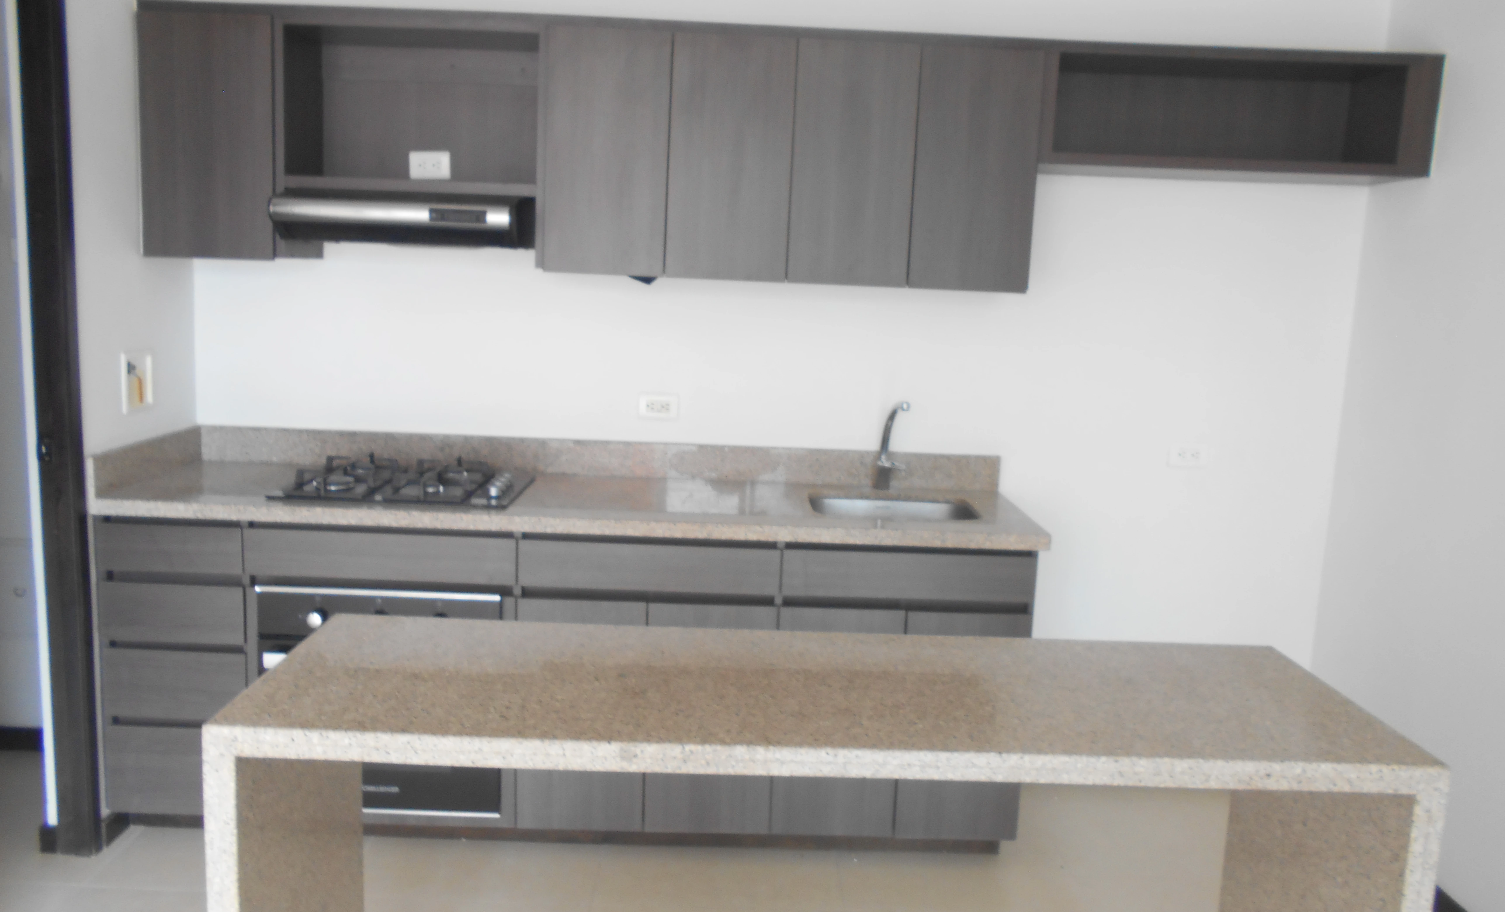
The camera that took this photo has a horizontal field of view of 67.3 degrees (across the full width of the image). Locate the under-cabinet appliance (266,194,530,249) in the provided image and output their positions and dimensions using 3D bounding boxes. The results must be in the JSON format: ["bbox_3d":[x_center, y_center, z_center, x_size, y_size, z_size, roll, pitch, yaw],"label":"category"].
[{"bbox_3d":[-0.888,-0.619,2.975,0.587,0.115,0.477,2,9,-1],"label":"under-cabinet appliance"}]

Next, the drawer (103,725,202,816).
[{"bbox_3d":[-1.452,0.757,3.102,0.361,0.235,0.508,2,9,-1],"label":"drawer"}]

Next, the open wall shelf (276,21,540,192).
[{"bbox_3d":[-0.882,-0.915,3.028,0.674,0.432,0.283,2,9,-1],"label":"open wall shelf"}]

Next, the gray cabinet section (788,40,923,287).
[{"bbox_3d":[0.262,-0.775,3.068,0.318,0.614,0.285,2,9,-1],"label":"gray cabinet section"}]

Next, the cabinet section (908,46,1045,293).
[{"bbox_3d":[0.579,-0.763,3.074,0.316,0.614,0.285,2,9,-1],"label":"cabinet section"}]

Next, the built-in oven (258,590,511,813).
[{"bbox_3d":[-0.935,0.583,3.081,0.601,0.588,0.547,2,9,-1],"label":"built-in oven"}]

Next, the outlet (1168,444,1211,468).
[{"bbox_3d":[1.286,0.000,3.324,0.117,0.069,0.010,2,9,-1],"label":"outlet"}]

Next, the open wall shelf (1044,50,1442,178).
[{"bbox_3d":[1.249,-0.914,3.047,1.030,0.309,0.283,2,9,-1],"label":"open wall shelf"}]

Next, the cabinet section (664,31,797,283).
[{"bbox_3d":[-0.056,-0.786,3.063,0.320,0.614,0.285,2,9,-1],"label":"cabinet section"}]

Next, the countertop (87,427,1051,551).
[{"bbox_3d":[-0.438,0.071,3.027,2.335,0.143,0.588,2,9,-1],"label":"countertop"}]

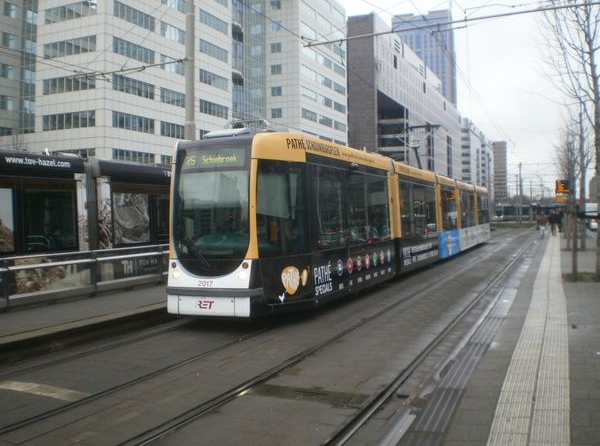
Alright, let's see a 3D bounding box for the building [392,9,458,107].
[{"bbox_3d":[84.740,-71.182,418.365,39.000,130.000,26.000,0,1,23],"label":"building"}]

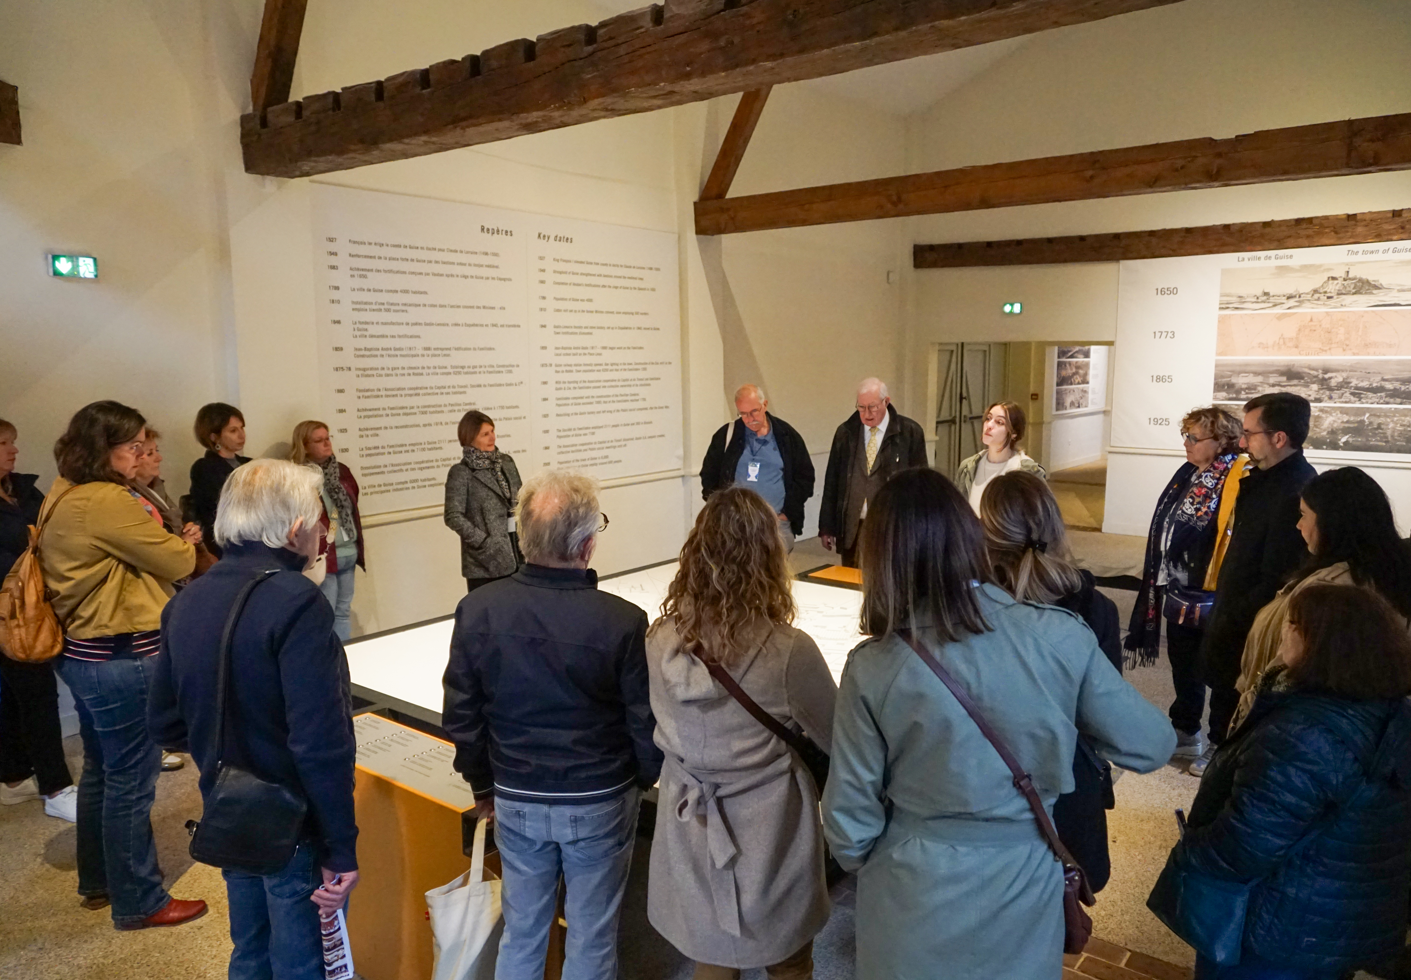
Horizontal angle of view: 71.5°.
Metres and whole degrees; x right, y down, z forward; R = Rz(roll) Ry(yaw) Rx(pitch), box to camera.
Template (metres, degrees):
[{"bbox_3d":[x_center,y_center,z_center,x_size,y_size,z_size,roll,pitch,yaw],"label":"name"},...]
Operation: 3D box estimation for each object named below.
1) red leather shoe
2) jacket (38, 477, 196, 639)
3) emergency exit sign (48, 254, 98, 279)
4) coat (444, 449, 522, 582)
[{"bbox_3d":[-1.891,1.441,3.417,0.275,0.095,0.100,-4,9,-24],"label":"red leather shoe"},{"bbox_3d":[-1.960,0.237,3.272,0.460,0.570,0.500,-5,9,-30],"label":"jacket"},{"bbox_3d":[-3.095,-1.092,4.794,0.055,0.102,0.195,6,10,38],"label":"emergency exit sign"},{"bbox_3d":[-1.185,0.136,5.199,0.330,0.690,0.460,5,10,35],"label":"coat"}]

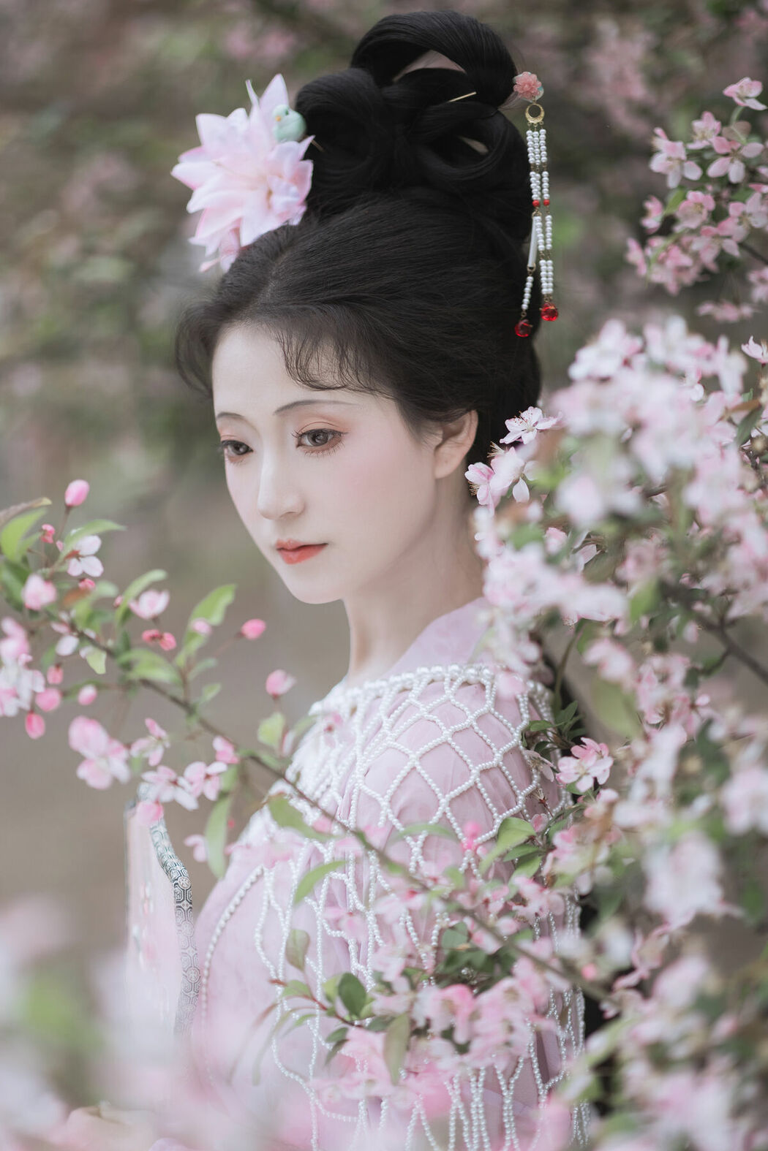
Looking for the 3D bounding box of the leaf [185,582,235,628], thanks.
[{"bbox_3d":[-0.105,0.018,1.660,0.016,0.040,0.012,46,0,19],"label":"leaf"}]

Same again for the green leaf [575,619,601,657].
[{"bbox_3d":[0.111,0.034,1.480,0.016,0.022,0.013,0,2,0],"label":"green leaf"}]

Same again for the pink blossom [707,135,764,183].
[{"bbox_3d":[0.226,-0.268,1.750,0.037,0.031,0.021,0,2,0],"label":"pink blossom"}]

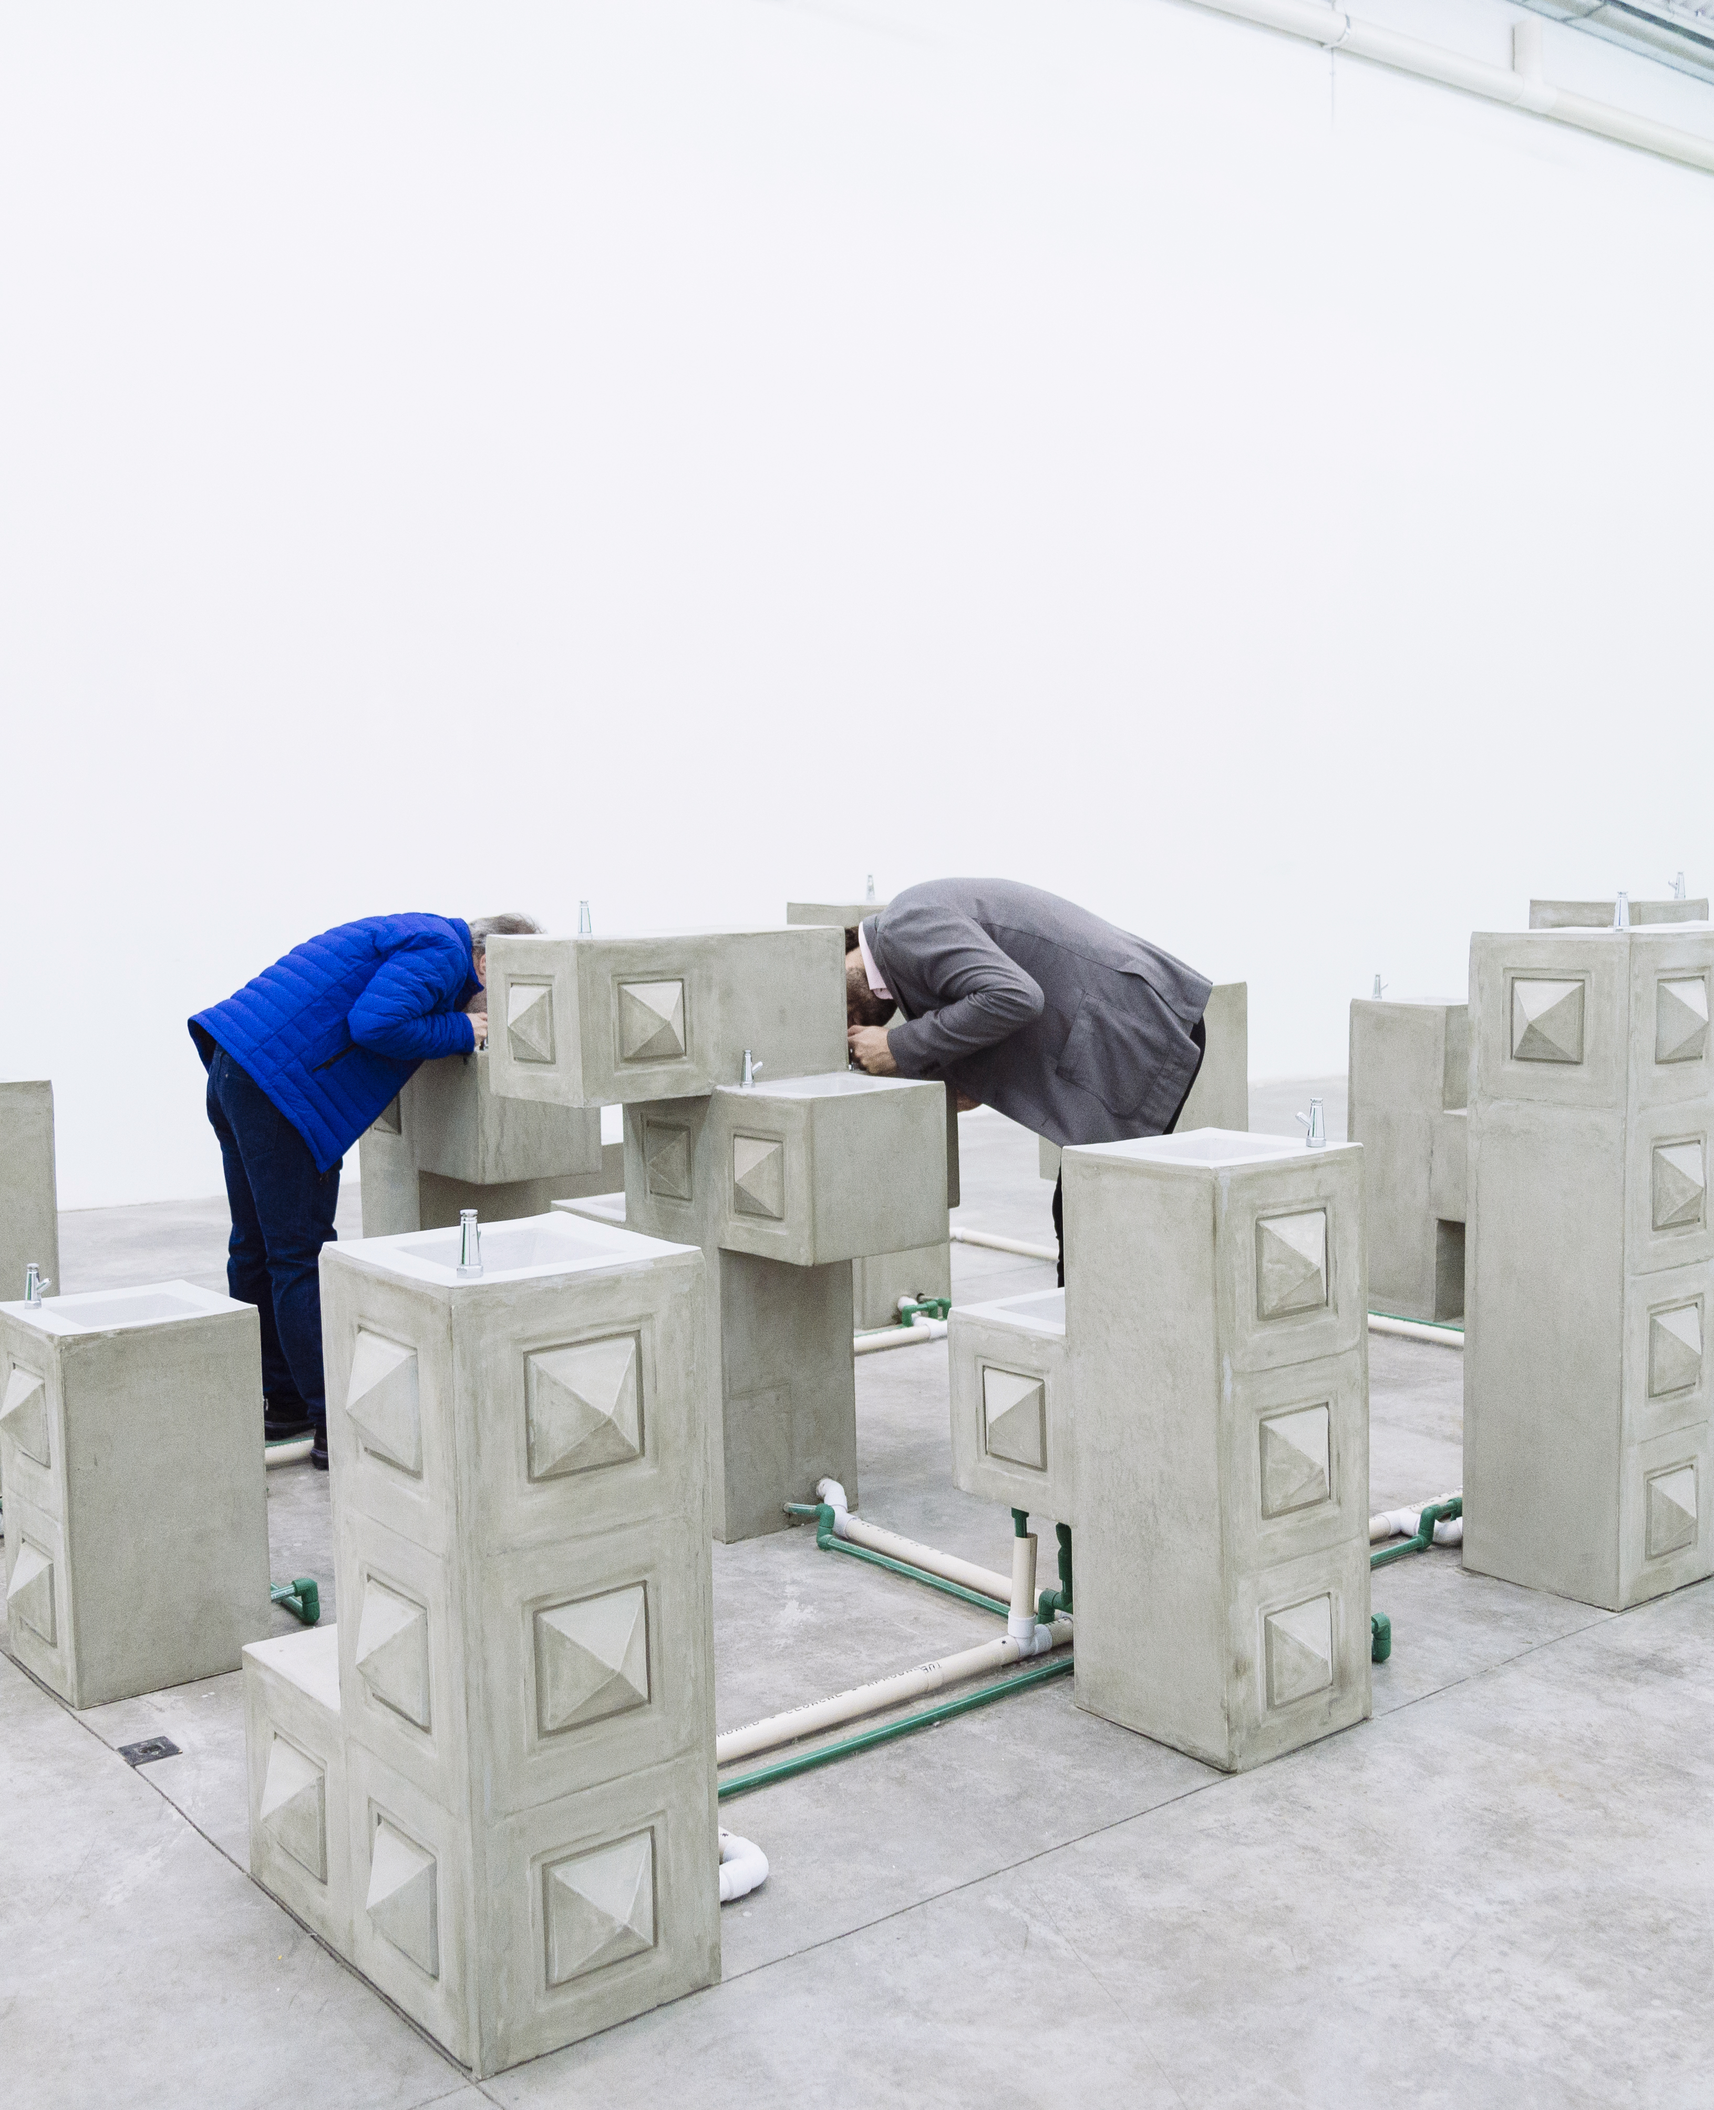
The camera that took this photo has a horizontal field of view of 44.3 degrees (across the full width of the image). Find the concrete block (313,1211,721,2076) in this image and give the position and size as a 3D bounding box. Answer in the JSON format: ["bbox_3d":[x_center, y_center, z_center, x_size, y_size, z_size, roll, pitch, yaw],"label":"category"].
[{"bbox_3d":[-0.409,0.679,2.553,0.346,0.908,0.366,-4,6,-38],"label":"concrete block"}]

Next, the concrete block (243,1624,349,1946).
[{"bbox_3d":[-0.613,0.959,2.845,0.343,0.310,0.312,-4,6,-38],"label":"concrete block"}]

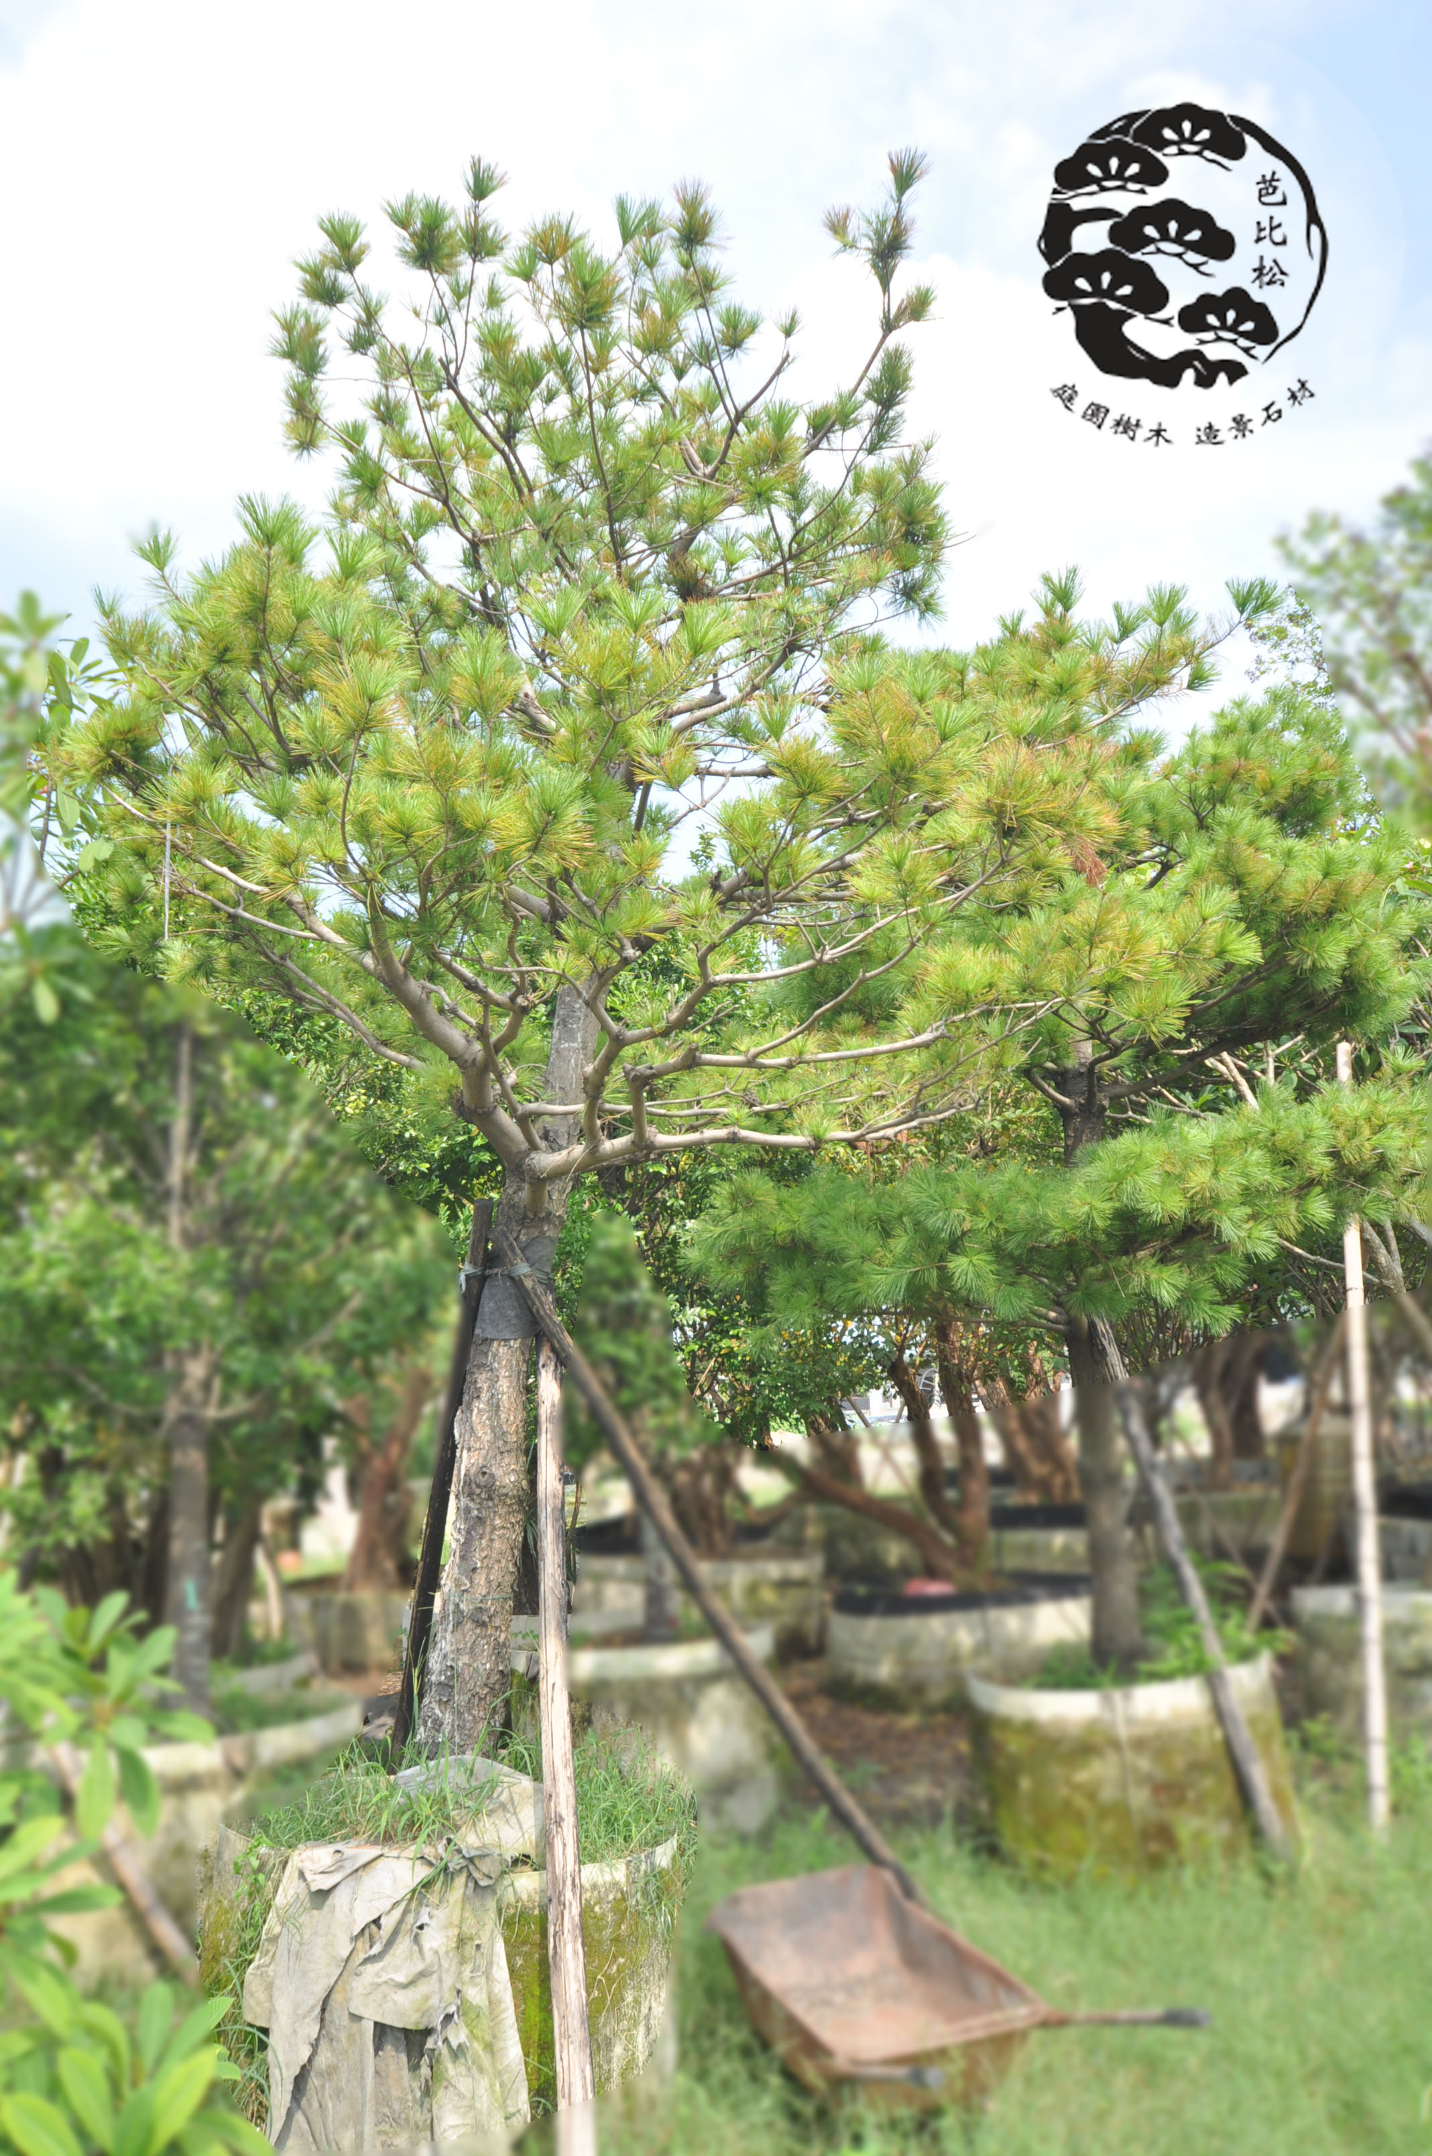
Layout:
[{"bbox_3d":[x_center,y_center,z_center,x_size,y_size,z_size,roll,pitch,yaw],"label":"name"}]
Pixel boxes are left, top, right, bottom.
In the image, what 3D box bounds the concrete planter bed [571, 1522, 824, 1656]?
[{"bbox_3d":[-0.076,3.087,9.524,1.480,0.620,1.450,0,-9,0],"label":"concrete planter bed"}]

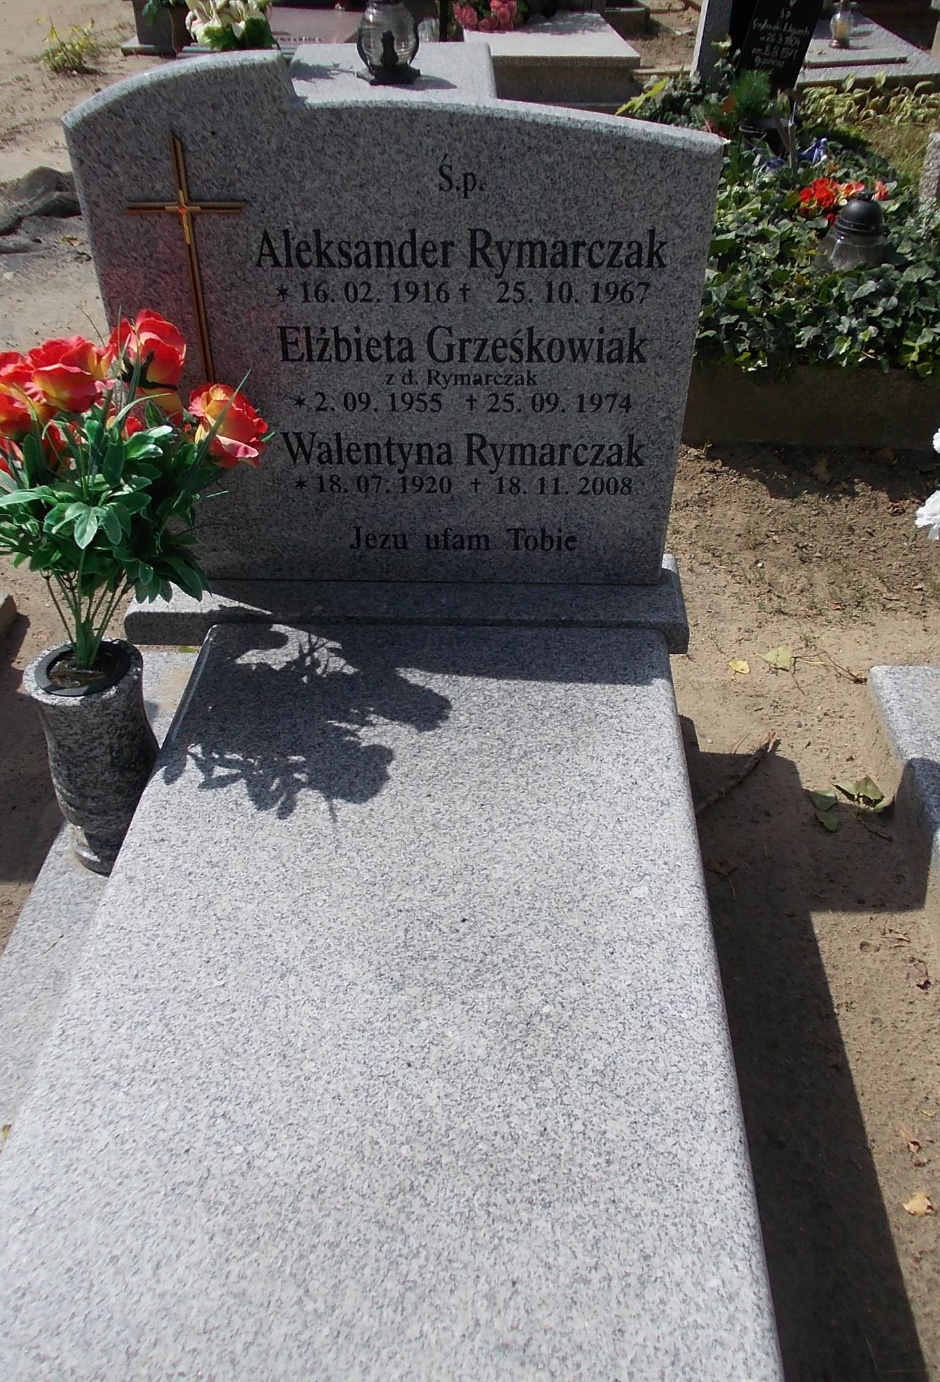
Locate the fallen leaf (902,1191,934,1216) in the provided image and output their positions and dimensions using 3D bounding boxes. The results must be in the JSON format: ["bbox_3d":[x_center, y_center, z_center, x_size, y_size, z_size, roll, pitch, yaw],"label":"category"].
[{"bbox_3d":[0.554,0.633,1.381,0.038,0.012,0.033,1,39,3],"label":"fallen leaf"}]

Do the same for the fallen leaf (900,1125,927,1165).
[{"bbox_3d":[0.571,0.585,1.441,0.028,0.012,0.060,-20,42,-22],"label":"fallen leaf"}]

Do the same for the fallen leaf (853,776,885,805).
[{"bbox_3d":[0.693,0.172,1.943,0.056,0.022,0.060,1,39,3],"label":"fallen leaf"}]

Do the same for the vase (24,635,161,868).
[{"bbox_3d":[-0.510,0.092,1.579,0.166,0.313,0.166,1,39,3],"label":"vase"}]

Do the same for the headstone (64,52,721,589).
[{"bbox_3d":[-0.098,-0.511,1.658,0.871,0.754,0.075,1,34,3],"label":"headstone"}]

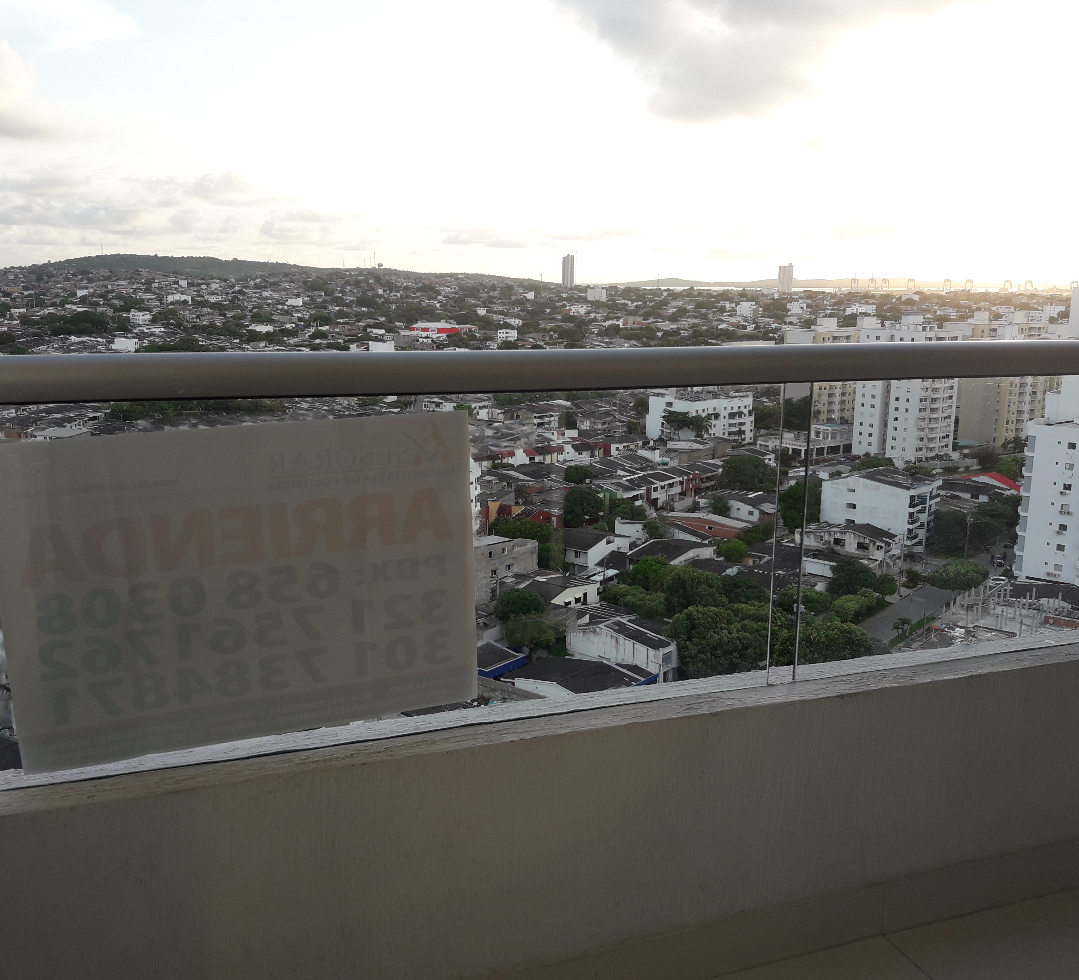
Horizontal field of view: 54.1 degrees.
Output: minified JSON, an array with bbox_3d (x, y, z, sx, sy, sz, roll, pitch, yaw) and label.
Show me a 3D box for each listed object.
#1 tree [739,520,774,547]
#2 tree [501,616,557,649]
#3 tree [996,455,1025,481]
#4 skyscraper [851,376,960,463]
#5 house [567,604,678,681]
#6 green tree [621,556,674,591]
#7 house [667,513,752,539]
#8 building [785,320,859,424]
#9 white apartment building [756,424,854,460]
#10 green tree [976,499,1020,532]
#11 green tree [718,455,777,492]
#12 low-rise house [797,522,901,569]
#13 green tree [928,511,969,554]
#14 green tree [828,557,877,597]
[{"bbox_3d":[37.040,7.600,180.070,6.090,5.300,5.900,2,11,12],"label":"tree"},{"bbox_3d":[-1.140,18.330,127.870,6.600,6.000,6.400,1,11,0],"label":"tree"},{"bbox_3d":[105.680,-4.390,235.570,7.640,7.320,7.420,5,12,24],"label":"tree"},{"bbox_3d":[99.510,-26.960,286.870,16.500,35.000,20.500,-8,14,-36],"label":"skyscraper"},{"bbox_3d":[10.350,19.210,129.280,4.200,6.000,17.000,-8,14,-35],"label":"house"},{"bbox_3d":[15.620,12.480,152.590,7.520,6.380,7.290,1,11,6],"label":"green tree"},{"bbox_3d":[32.090,7.110,193.030,5.500,4.700,18.000,-8,14,-37],"label":"house"},{"bbox_3d":[91.960,-39.650,344.460,26.000,31.600,11.500,-9,15,-39],"label":"building"},{"bbox_3d":[67.720,-13.470,272.040,17.500,7.900,16.000,-9,15,-39],"label":"white apartment building"},{"bbox_3d":[75.050,5.060,173.320,7.000,7.300,6.600,6,12,23],"label":"green tree"},{"bbox_3d":[45.130,-2.800,230.620,12.500,9.000,12.000,0,11,0],"label":"green tree"},{"bbox_3d":[46.730,8.130,159.520,13.600,6.200,6.800,9,14,35],"label":"low-rise house"},{"bbox_3d":[64.570,6.530,166.510,6.500,6.900,6.000,5,12,21],"label":"green tree"},{"bbox_3d":[43.970,13.070,149.250,6.900,6.600,6.900,0,11,0],"label":"green tree"}]

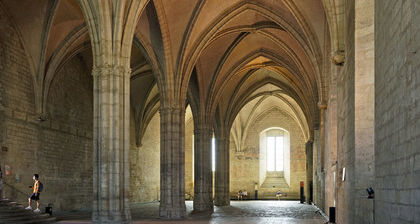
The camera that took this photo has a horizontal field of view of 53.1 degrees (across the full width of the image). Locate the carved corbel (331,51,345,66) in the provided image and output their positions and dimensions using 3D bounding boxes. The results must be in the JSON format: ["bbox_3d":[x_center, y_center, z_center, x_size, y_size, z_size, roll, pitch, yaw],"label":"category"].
[{"bbox_3d":[4.584,-1.923,15.100,0.480,0.560,0.480,-1,-5,7],"label":"carved corbel"}]

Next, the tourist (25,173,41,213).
[{"bbox_3d":[-8.039,3.687,19.000,0.700,1.720,0.520,0,-5,5],"label":"tourist"}]

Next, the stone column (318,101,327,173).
[{"bbox_3d":[5.946,1.321,22.200,0.380,3.750,0.400,-1,-5,7],"label":"stone column"}]

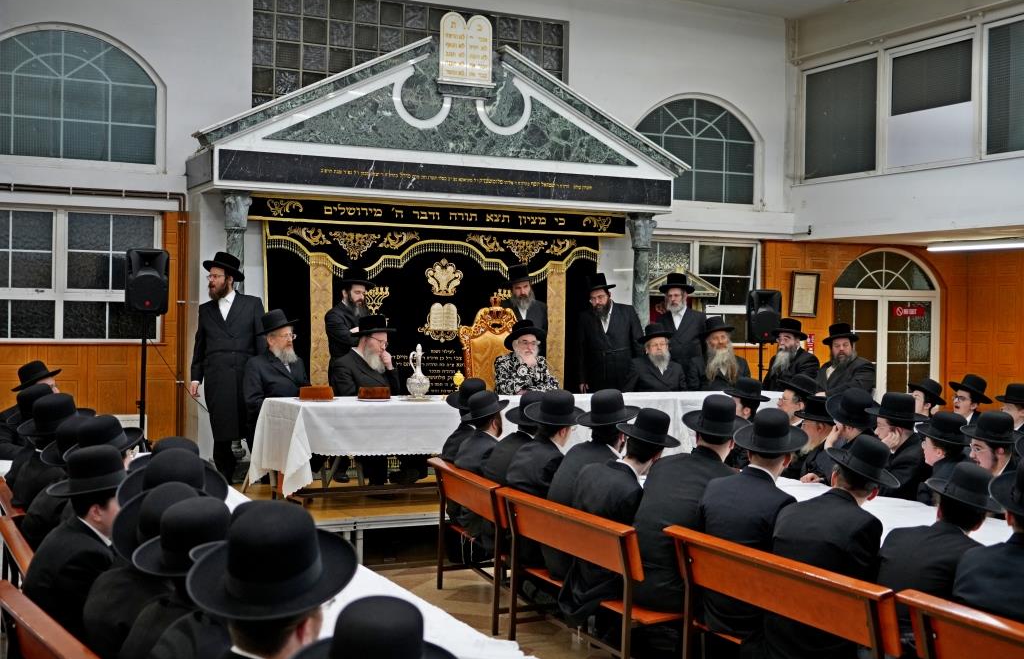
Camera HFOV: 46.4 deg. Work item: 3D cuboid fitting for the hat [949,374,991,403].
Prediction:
[{"bbox_3d":[3.415,0.443,8.900,0.355,0.140,0.325,25,-2,-19],"label":"hat"}]

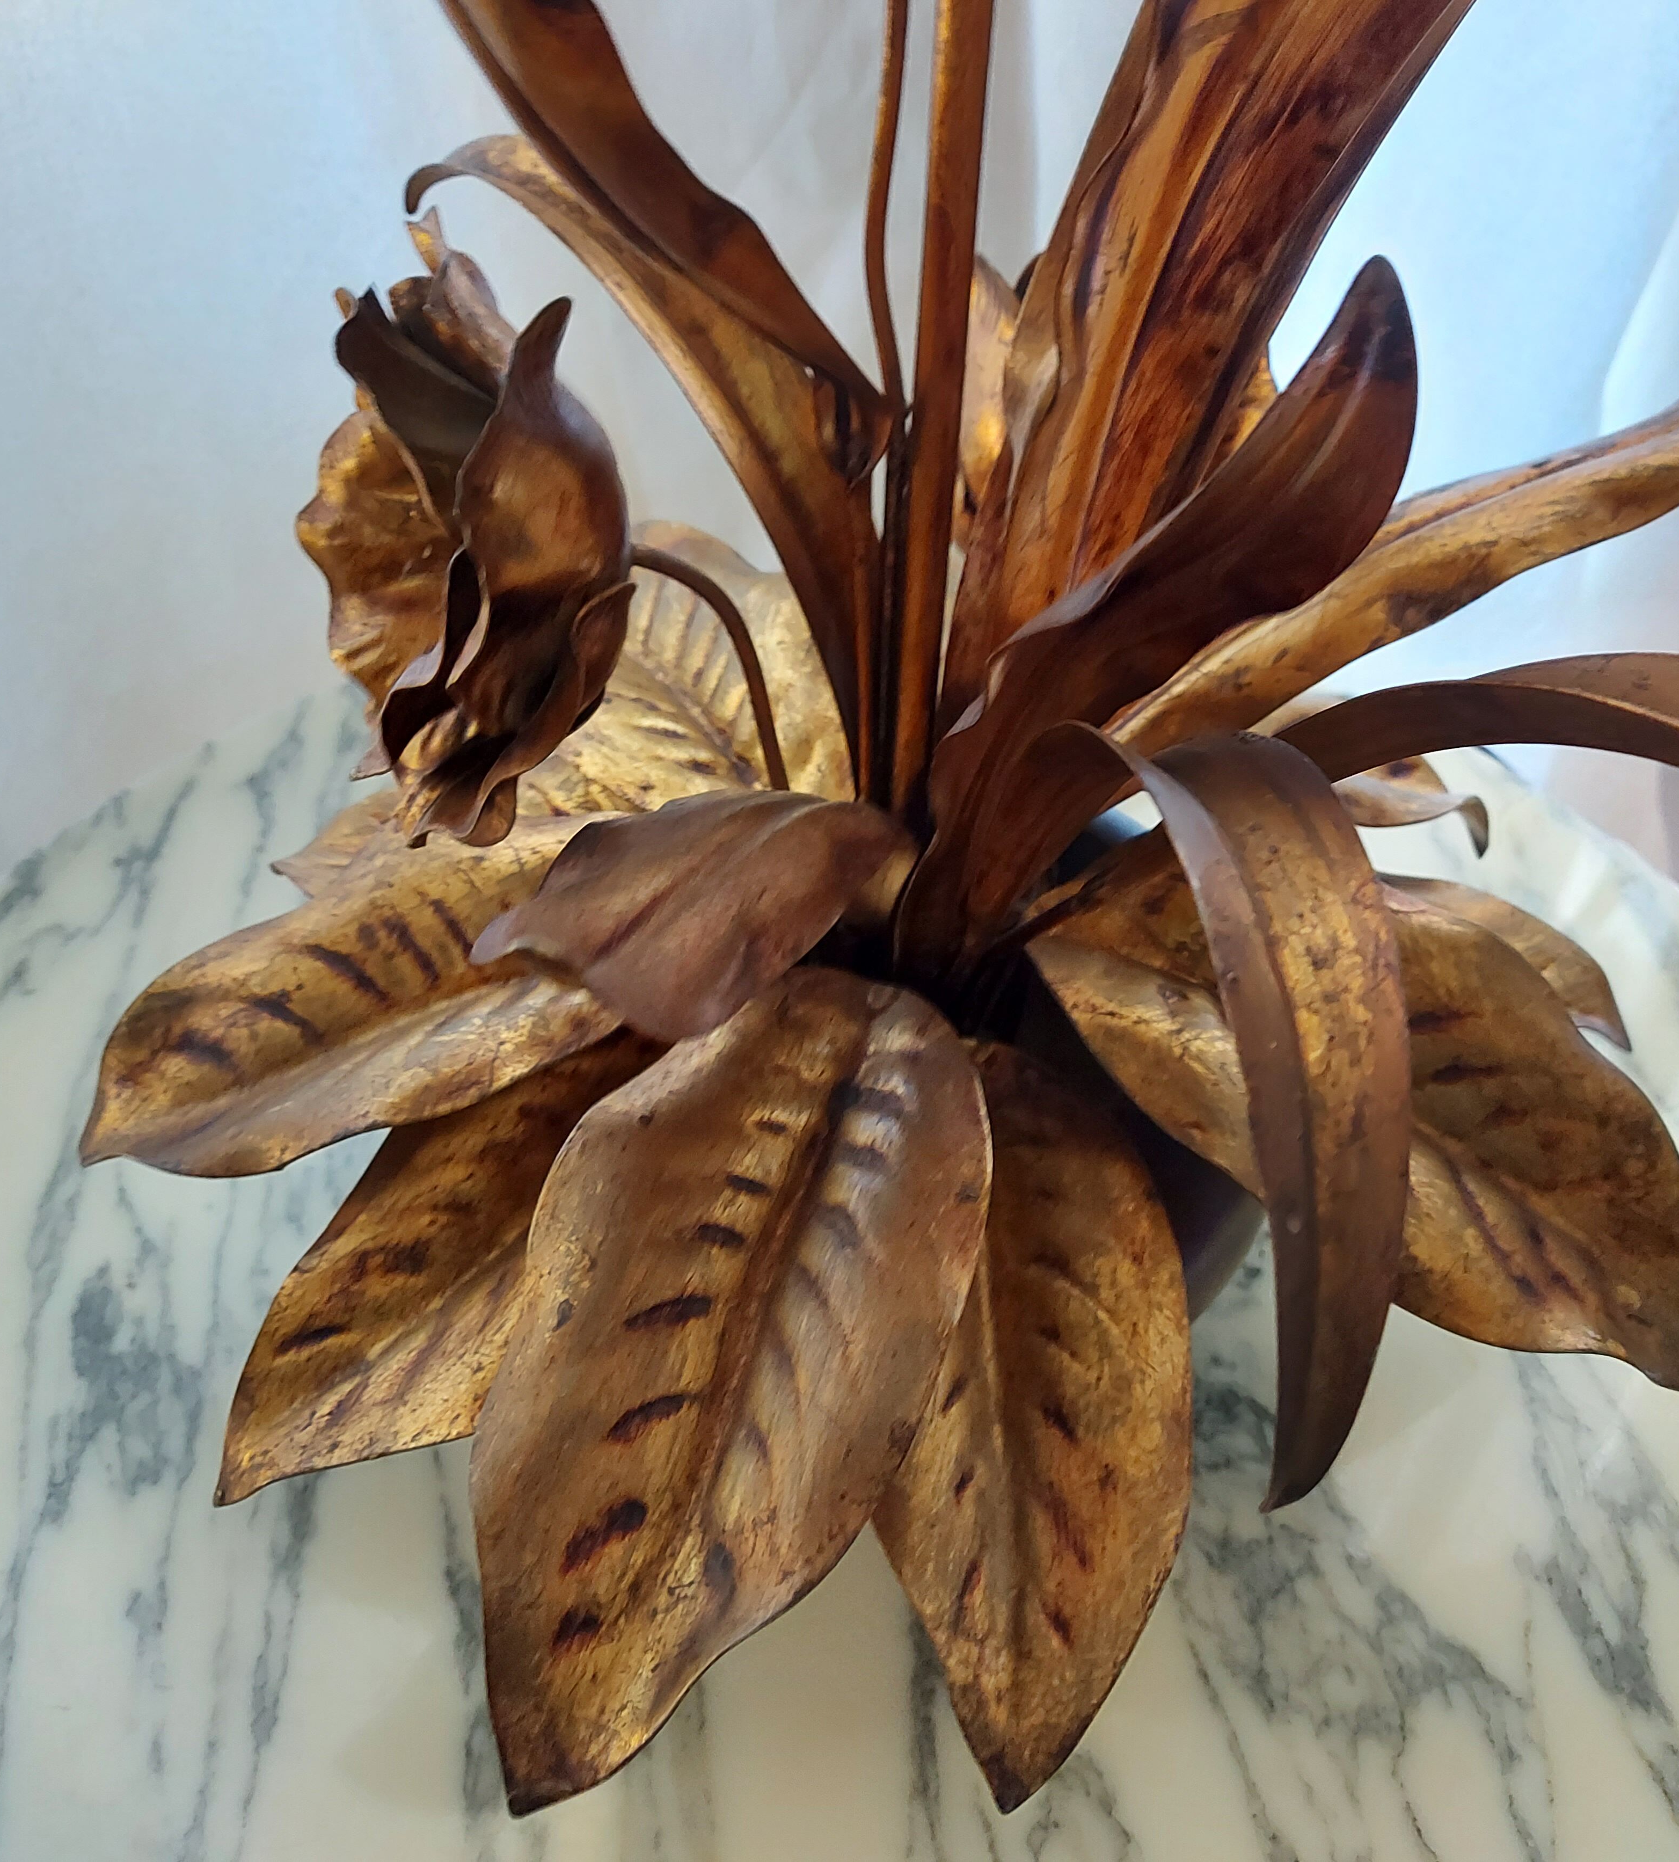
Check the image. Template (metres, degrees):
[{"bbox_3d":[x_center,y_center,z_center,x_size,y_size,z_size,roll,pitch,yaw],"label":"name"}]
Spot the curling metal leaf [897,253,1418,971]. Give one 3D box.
[{"bbox_3d":[0.076,-0.073,0.428,0.037,0.214,0.082,20,17,-38],"label":"curling metal leaf"}]

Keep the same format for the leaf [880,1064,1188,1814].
[{"bbox_3d":[0.051,0.115,0.424,0.082,0.034,0.186,3,63,-4],"label":"leaf"}]

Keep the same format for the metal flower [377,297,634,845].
[{"bbox_3d":[-0.087,-0.094,0.448,0.065,0.122,0.099,15,29,2],"label":"metal flower"}]

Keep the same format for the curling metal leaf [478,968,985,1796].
[{"bbox_3d":[-0.029,0.094,0.398,0.107,0.034,0.213,17,61,16],"label":"curling metal leaf"}]

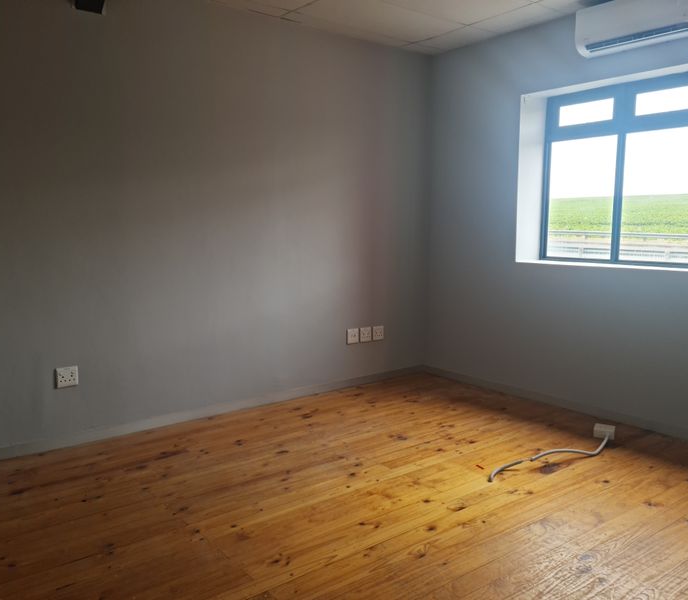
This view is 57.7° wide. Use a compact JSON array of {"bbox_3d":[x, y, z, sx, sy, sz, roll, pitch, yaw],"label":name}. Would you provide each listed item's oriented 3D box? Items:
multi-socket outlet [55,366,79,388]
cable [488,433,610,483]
[{"bbox_3d":[-1.681,0.471,3.795,0.120,0.120,0.020,-5,9,-38],"label":"multi-socket outlet"},{"bbox_3d":[1.226,0.898,3.589,1.011,0.090,0.120,-4,8,-31],"label":"cable"}]

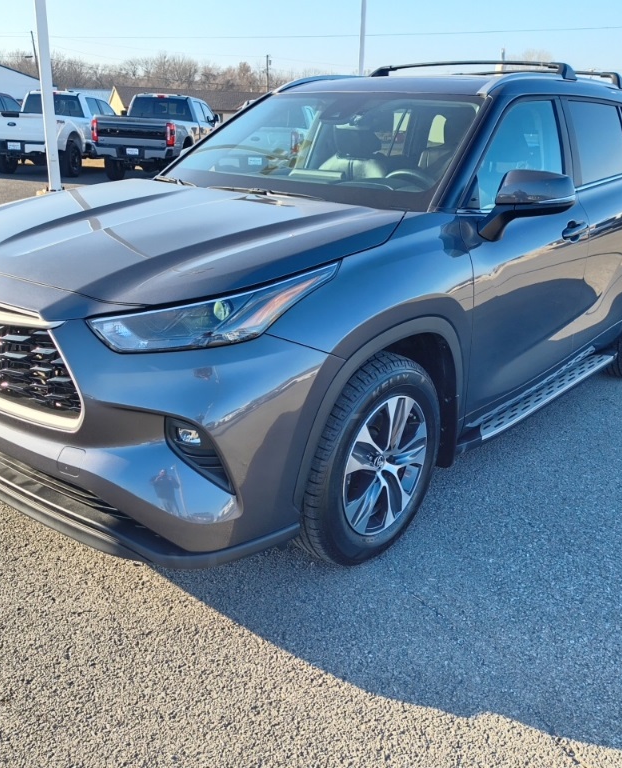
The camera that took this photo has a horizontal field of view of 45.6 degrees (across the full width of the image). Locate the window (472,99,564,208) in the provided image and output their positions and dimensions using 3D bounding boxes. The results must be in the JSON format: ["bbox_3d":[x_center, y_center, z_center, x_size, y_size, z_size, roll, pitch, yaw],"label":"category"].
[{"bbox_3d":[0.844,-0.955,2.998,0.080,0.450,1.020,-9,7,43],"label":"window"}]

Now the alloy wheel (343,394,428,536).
[{"bbox_3d":[0.190,0.254,2.511,0.190,0.485,0.485,17,24,37],"label":"alloy wheel"}]

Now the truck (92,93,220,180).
[{"bbox_3d":[-3.824,-6.723,20.131,2.150,2.060,6.300,4,19,6],"label":"truck"}]

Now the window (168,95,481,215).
[{"bbox_3d":[0.042,-1.083,3.200,1.430,0.110,0.750,17,58,37],"label":"window"}]

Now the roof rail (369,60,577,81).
[{"bbox_3d":[0.798,-1.665,3.948,1.230,0.110,0.110,17,24,37],"label":"roof rail"}]

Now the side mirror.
[{"bbox_3d":[0.776,-0.643,2.658,0.250,0.250,0.260,17,24,37],"label":"side mirror"}]

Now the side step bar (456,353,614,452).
[{"bbox_3d":[1.082,0.030,3.435,0.180,0.090,1.660,17,24,37],"label":"side step bar"}]

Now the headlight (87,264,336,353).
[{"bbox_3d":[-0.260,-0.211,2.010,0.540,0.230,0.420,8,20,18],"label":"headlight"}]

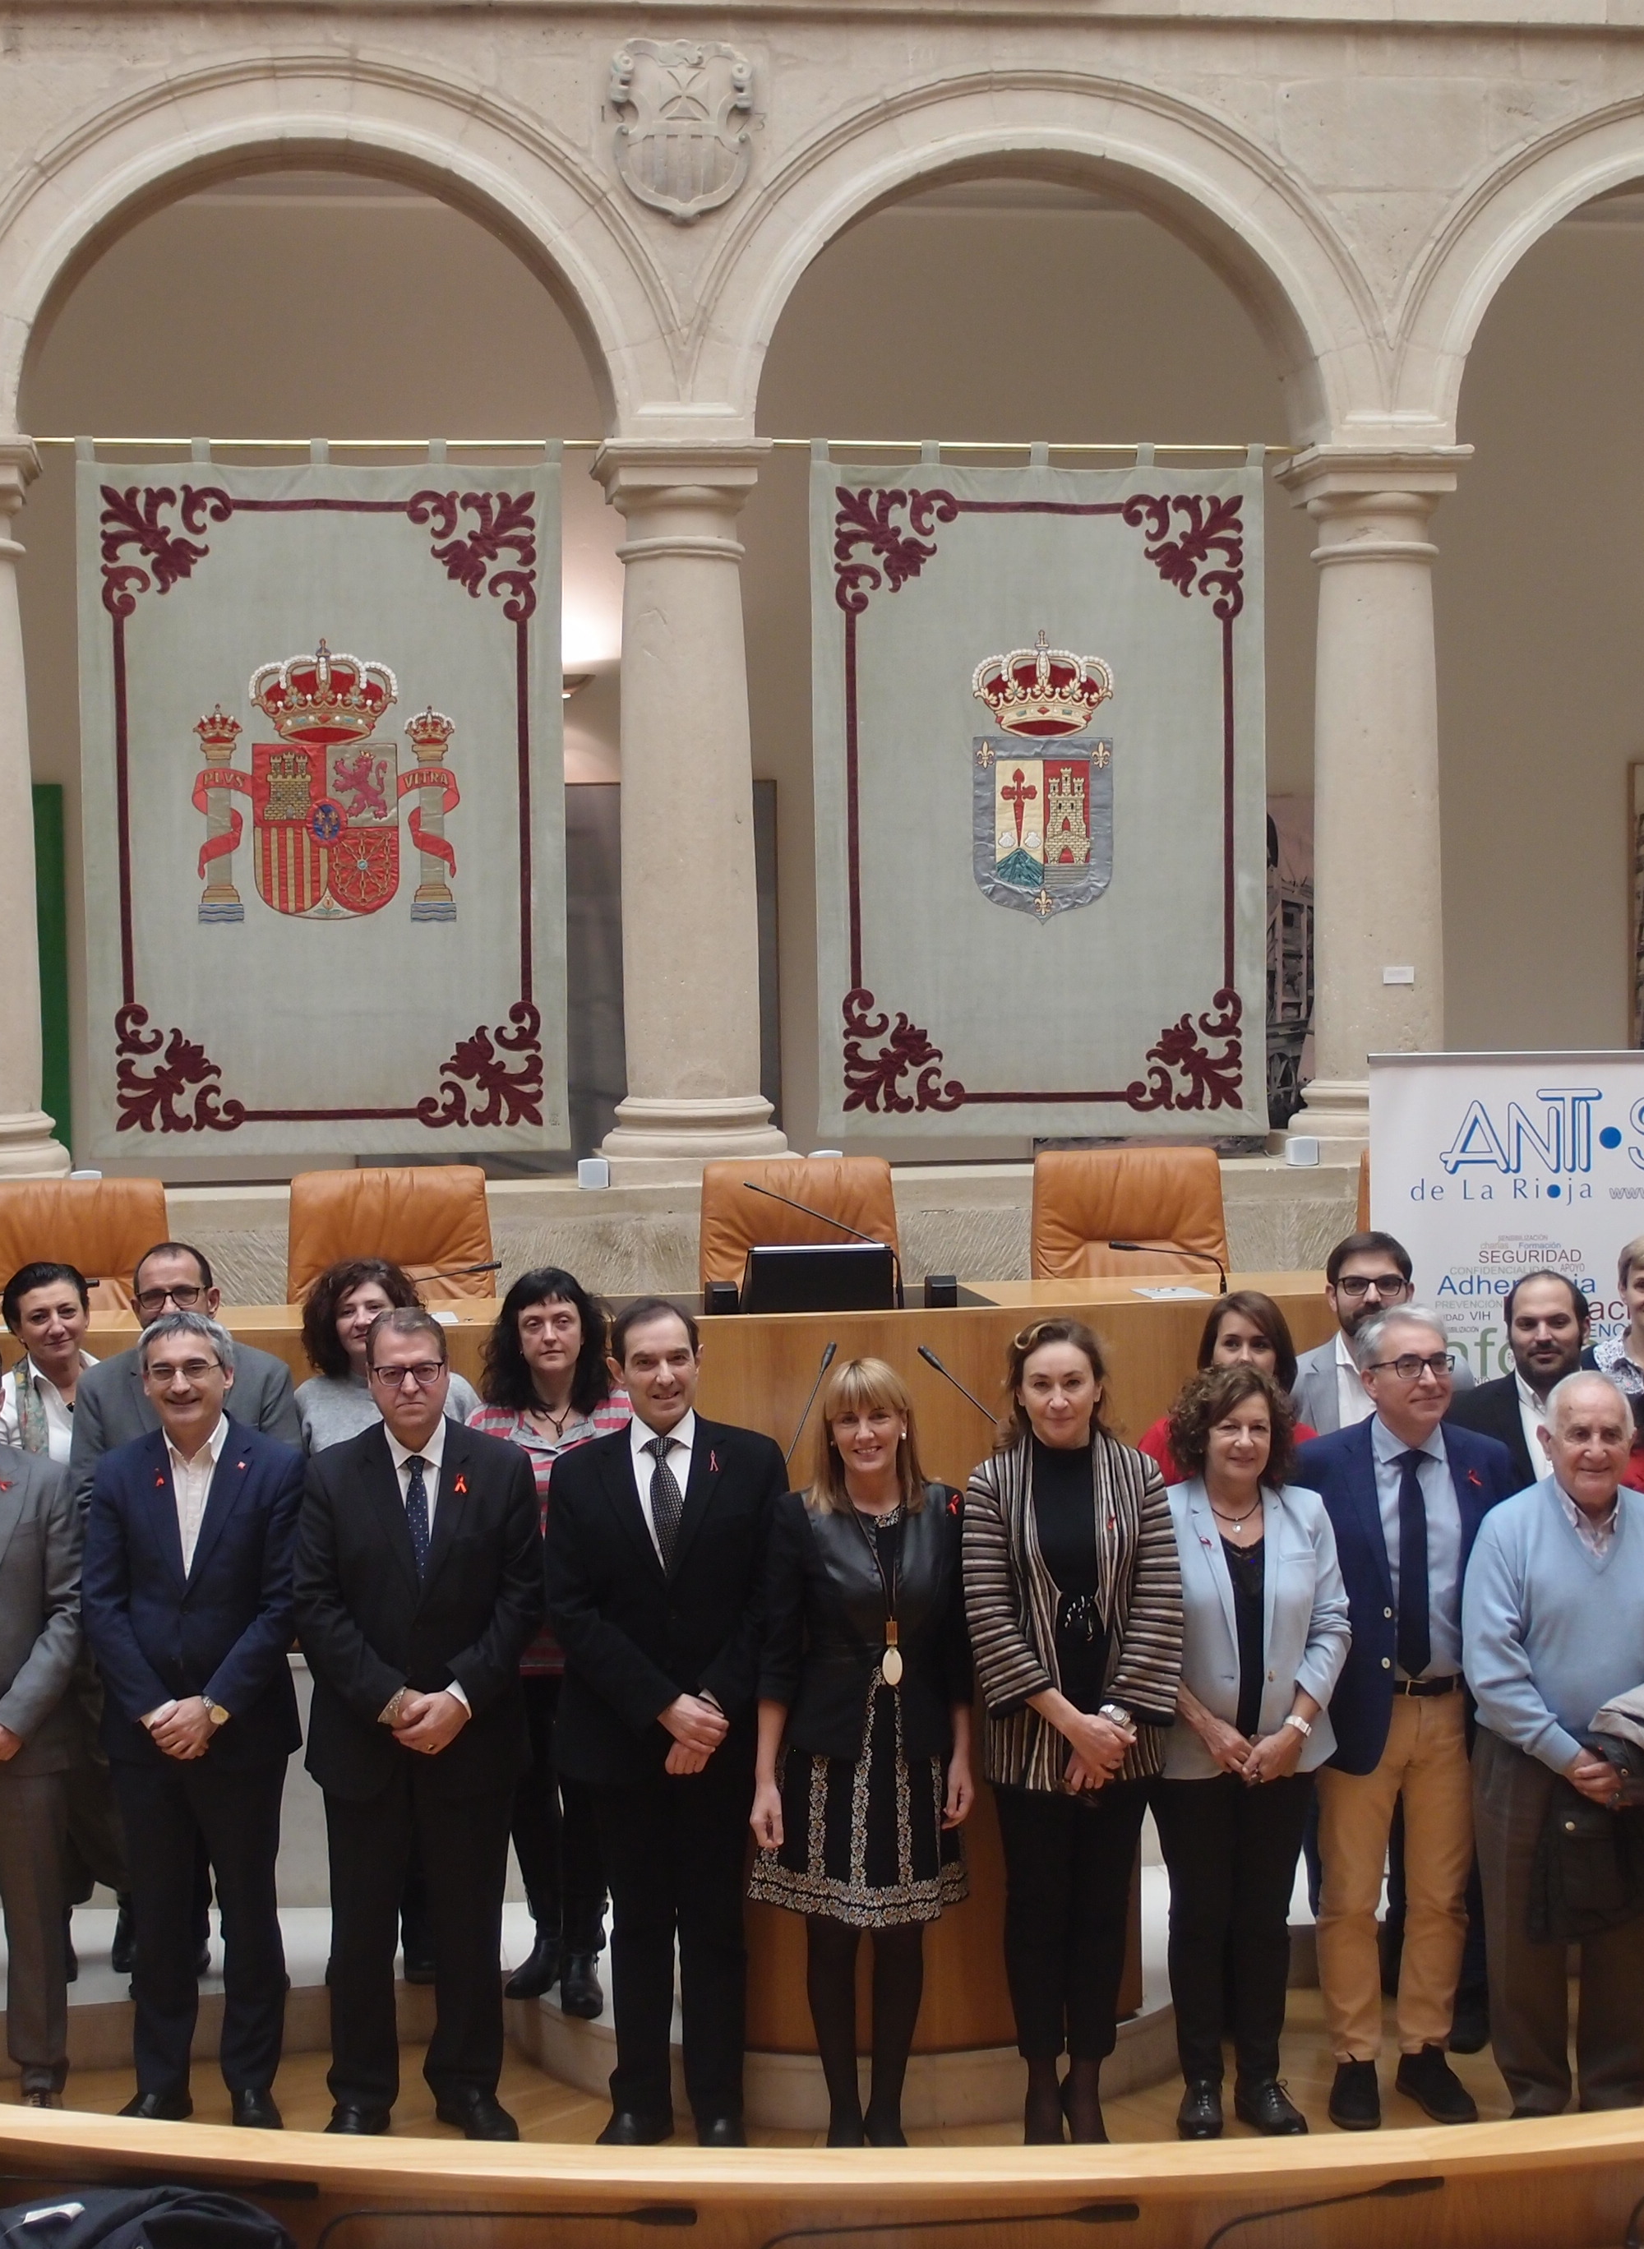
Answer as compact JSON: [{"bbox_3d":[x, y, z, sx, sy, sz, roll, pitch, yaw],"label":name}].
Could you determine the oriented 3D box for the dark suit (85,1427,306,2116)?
[{"bbox_3d":[-1.389,1.393,7.244,0.490,1.491,0.340,-1,3,-9],"label":"dark suit"}]

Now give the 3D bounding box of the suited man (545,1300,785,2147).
[{"bbox_3d":[-0.334,1.261,7.066,0.520,1.779,0.360,-1,3,-3],"label":"suited man"}]

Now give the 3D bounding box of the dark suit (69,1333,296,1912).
[{"bbox_3d":[-1.526,1.201,7.870,0.550,1.360,0.330,-2,3,-11],"label":"dark suit"}]

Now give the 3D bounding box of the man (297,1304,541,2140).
[{"bbox_3d":[-0.872,1.283,7.125,0.530,1.781,0.380,-1,3,-7],"label":"man"}]

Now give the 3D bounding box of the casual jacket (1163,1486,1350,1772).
[{"bbox_3d":[0.922,1.078,7.057,0.440,0.649,0.300,-1,3,5],"label":"casual jacket"}]

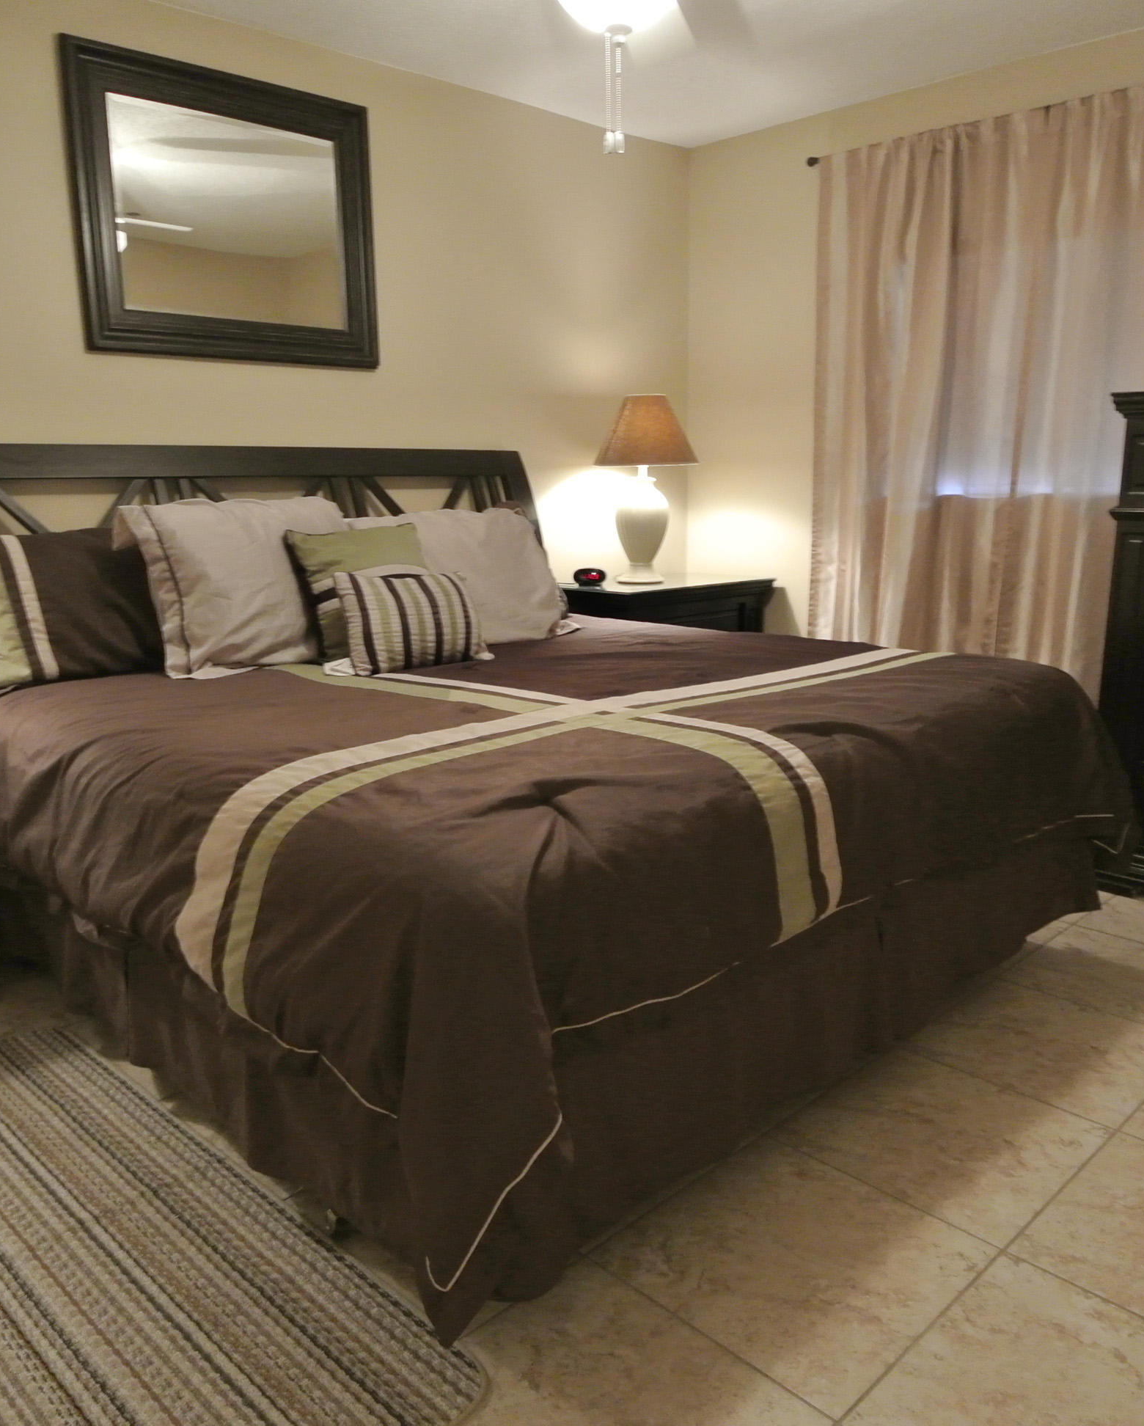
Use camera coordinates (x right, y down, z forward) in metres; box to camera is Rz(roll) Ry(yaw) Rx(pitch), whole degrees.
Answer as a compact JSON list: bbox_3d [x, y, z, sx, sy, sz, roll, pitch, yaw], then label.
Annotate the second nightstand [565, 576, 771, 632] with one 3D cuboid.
[{"bbox_3d":[0.311,-0.100,3.811,0.675,0.736,0.440,-13,18,-42],"label":"second nightstand"}]

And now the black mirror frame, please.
[{"bbox_3d":[-0.972,-1.421,3.084,0.917,0.763,0.050,-13,18,-42],"label":"black mirror frame"}]

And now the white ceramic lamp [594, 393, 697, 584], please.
[{"bbox_3d":[0.244,-0.779,3.718,0.366,0.630,0.366,0,13,0],"label":"white ceramic lamp"}]

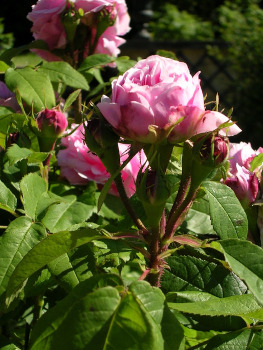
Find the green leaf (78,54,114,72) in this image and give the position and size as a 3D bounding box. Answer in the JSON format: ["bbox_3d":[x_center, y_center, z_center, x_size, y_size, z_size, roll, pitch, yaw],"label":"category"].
[{"bbox_3d":[-0.030,-0.095,0.580,0.032,0.006,0.019,-16,35,-13],"label":"green leaf"}]

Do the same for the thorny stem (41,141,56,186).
[{"bbox_3d":[-0.062,-0.009,0.510,0.006,0.034,0.006,13,9,-2],"label":"thorny stem"}]

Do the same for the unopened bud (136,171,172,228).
[{"bbox_3d":[0.013,0.013,0.385,0.019,0.033,0.019,0,14,0],"label":"unopened bud"}]

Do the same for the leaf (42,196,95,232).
[{"bbox_3d":[-0.041,0.025,0.440,0.030,0.008,0.037,26,46,23],"label":"leaf"}]

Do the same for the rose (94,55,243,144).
[{"bbox_3d":[0.022,-0.045,0.400,0.084,0.051,0.078,2,13,0],"label":"rose"}]

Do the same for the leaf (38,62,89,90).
[{"bbox_3d":[-0.056,-0.081,0.560,0.042,0.007,0.026,23,44,12],"label":"leaf"}]

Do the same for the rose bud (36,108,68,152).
[{"bbox_3d":[-0.054,-0.030,0.460,0.021,0.030,0.021,3,12,0],"label":"rose bud"}]

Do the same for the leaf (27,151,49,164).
[{"bbox_3d":[-0.069,-0.013,0.500,0.017,0.005,0.011,-7,53,-5],"label":"leaf"}]

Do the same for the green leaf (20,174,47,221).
[{"bbox_3d":[-0.064,0.014,0.440,0.019,0.008,0.036,4,51,-4],"label":"green leaf"}]

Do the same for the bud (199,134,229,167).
[{"bbox_3d":[0.052,-0.015,0.430,0.018,0.020,0.018,24,9,-4],"label":"bud"}]

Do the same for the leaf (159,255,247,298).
[{"bbox_3d":[0.043,0.063,0.410,0.057,0.009,0.037,23,47,19],"label":"leaf"}]

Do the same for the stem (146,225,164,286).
[{"bbox_3d":[0.015,0.051,0.430,0.010,0.038,0.010,2,12,0],"label":"stem"}]

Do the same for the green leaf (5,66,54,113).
[{"bbox_3d":[-0.081,-0.068,0.540,0.030,0.007,0.044,-24,58,-24],"label":"green leaf"}]

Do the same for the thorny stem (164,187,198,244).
[{"bbox_3d":[0.029,0.023,0.395,0.008,0.037,0.008,29,7,0],"label":"thorny stem"}]

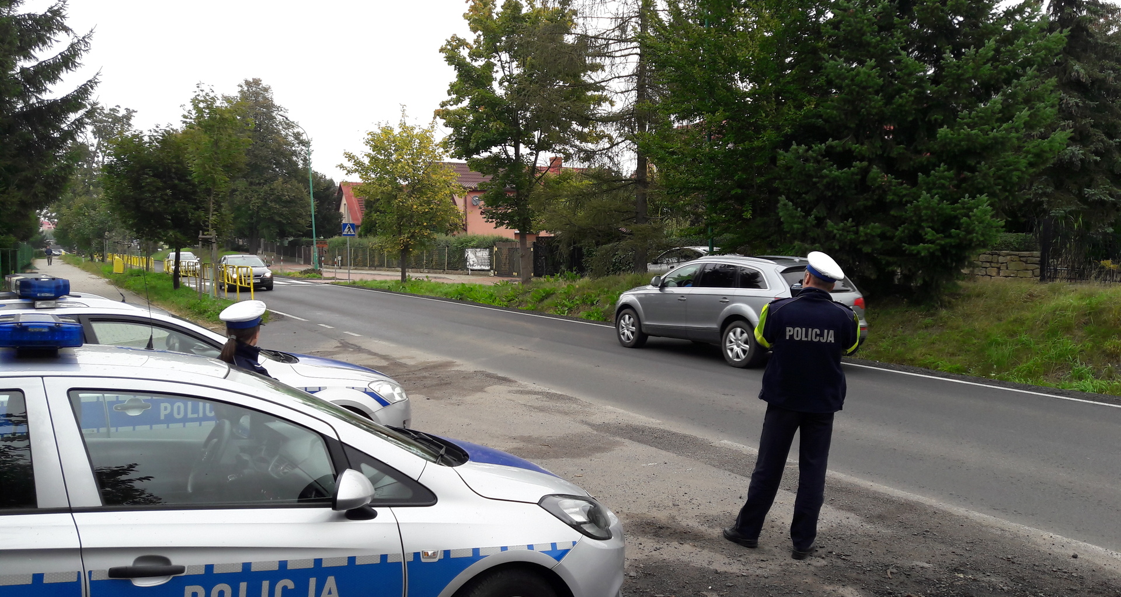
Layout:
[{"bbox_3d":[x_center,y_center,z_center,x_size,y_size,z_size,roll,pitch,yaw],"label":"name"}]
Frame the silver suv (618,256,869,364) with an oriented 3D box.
[{"bbox_3d":[2.819,0.099,15.633,2.000,1.740,5.080,-2,4,-30],"label":"silver suv"}]

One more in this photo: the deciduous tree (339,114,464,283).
[{"bbox_3d":[-7.127,-4.487,40.771,5.631,7.524,5.462,0,3,0],"label":"deciduous tree"}]

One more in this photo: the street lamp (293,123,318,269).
[{"bbox_3d":[-16.016,-6.421,55.294,1.900,9.400,0.350,-2,4,-30],"label":"street lamp"}]

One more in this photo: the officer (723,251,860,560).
[{"bbox_3d":[1.428,0.652,5.613,0.780,1.850,0.560,-1,4,-8],"label":"officer"}]

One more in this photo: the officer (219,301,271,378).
[{"bbox_3d":[-1.852,0.831,5.350,0.500,1.640,0.380,2,4,30],"label":"officer"}]

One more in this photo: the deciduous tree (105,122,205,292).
[{"bbox_3d":[-16.920,-3.760,37.797,4.381,6.689,4.381,0,3,0],"label":"deciduous tree"}]

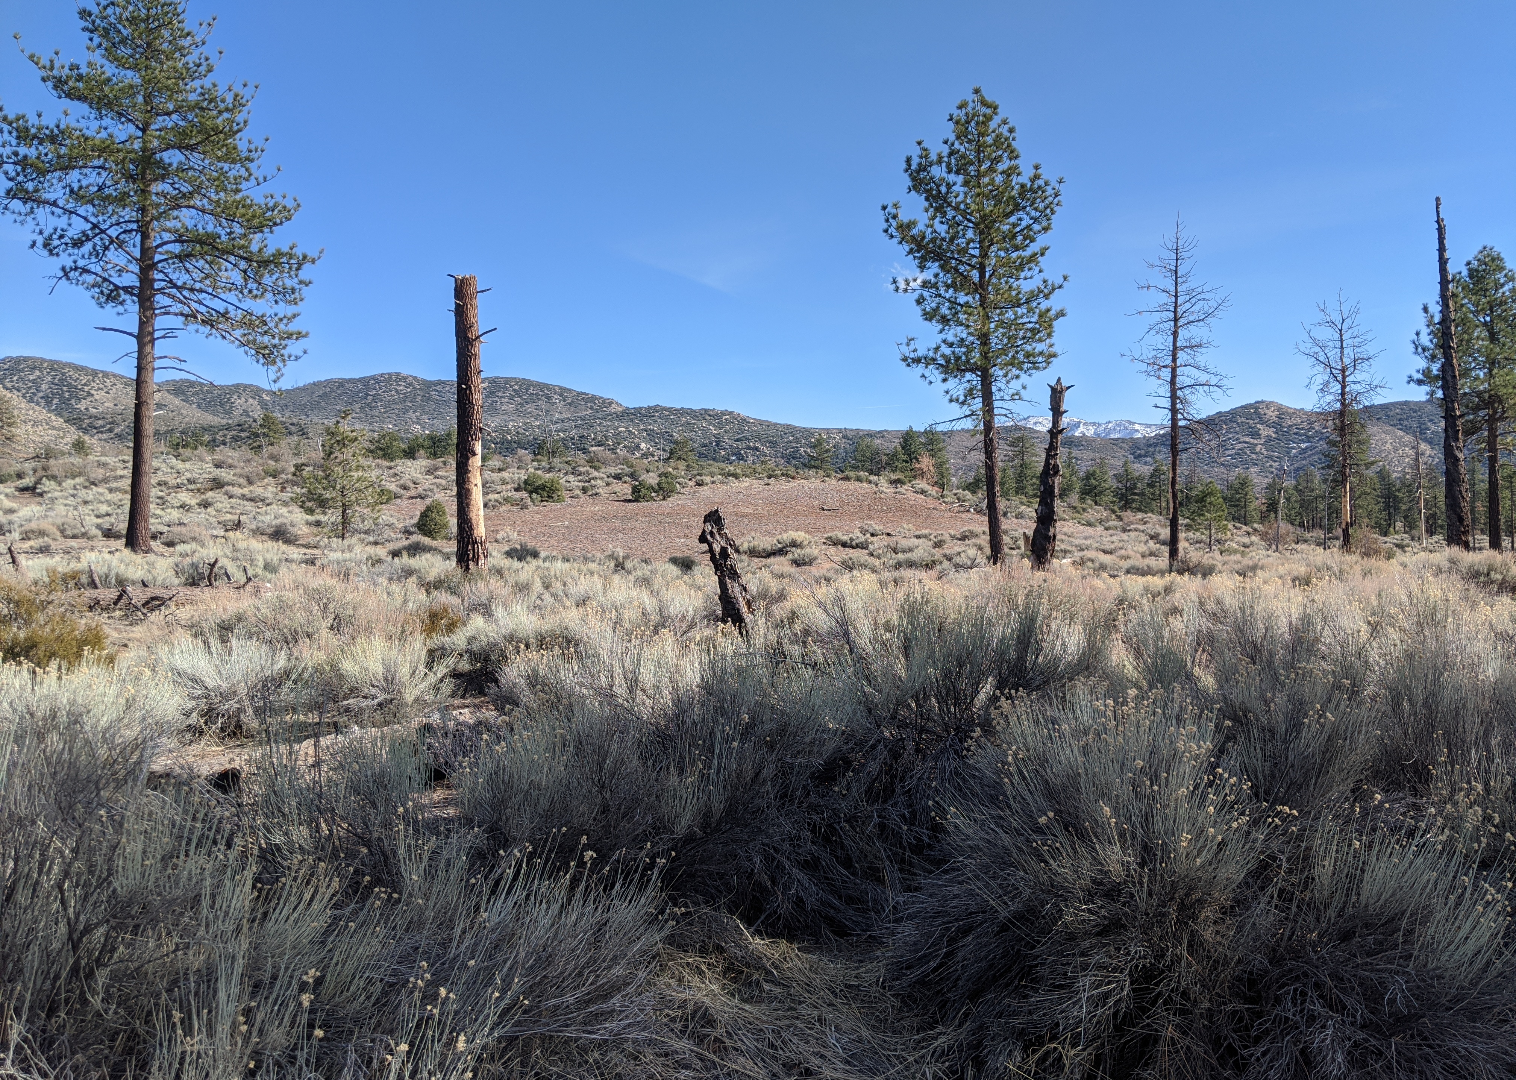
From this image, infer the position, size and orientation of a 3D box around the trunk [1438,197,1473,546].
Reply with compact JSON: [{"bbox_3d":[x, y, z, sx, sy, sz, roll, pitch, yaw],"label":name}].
[{"bbox_3d":[22.299,-5.284,38.174,0.913,11.605,0.868,-2,-2,0],"label":"trunk"}]

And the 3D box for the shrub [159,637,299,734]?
[{"bbox_3d":[-5.015,1.375,11.213,1.312,0.896,1.247,0,-2,0],"label":"shrub"}]

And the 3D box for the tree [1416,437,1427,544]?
[{"bbox_3d":[34.824,-2.522,62.086,0.404,5.735,0.404,-2,-2,0],"label":"tree"}]

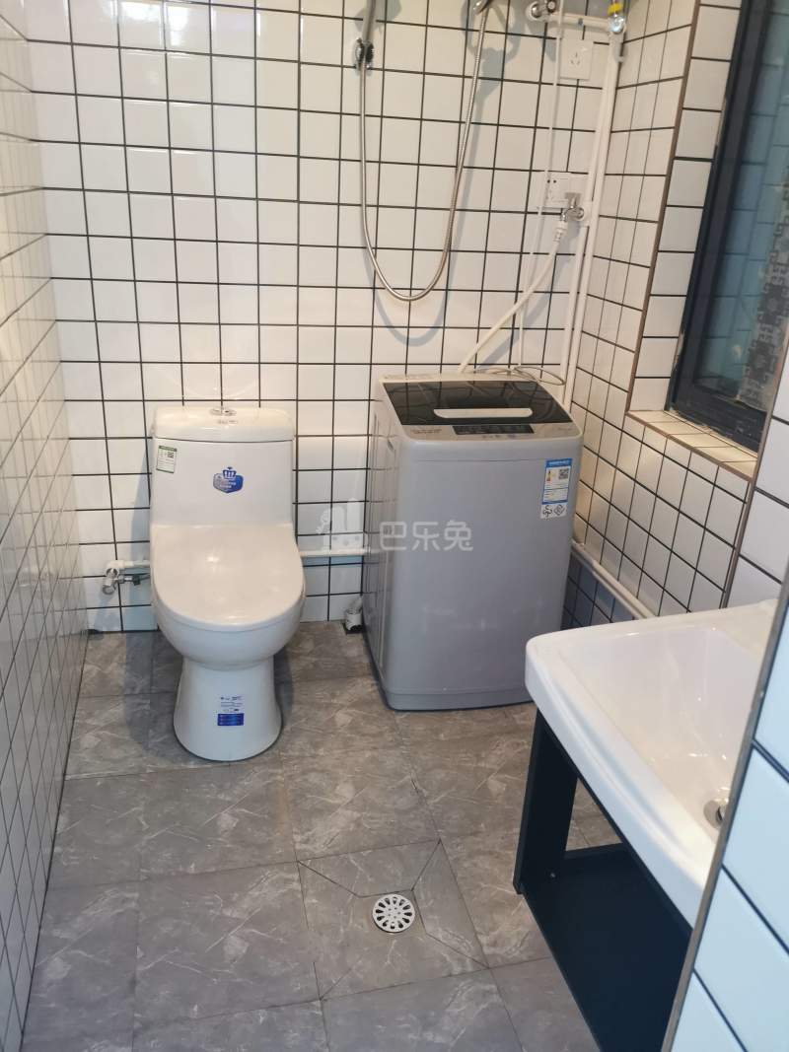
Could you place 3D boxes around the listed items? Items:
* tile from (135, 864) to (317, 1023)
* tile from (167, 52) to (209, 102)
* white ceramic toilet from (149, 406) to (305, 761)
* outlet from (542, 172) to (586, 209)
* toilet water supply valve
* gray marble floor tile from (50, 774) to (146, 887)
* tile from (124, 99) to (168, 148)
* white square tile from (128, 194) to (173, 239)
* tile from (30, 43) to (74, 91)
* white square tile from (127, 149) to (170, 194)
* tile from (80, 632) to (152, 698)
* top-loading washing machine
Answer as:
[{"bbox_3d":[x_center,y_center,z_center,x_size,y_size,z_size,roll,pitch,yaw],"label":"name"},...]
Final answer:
[{"bbox_3d":[-0.304,0.735,1.468,0.300,0.010,0.300,-2,24,-12],"label":"tile"},{"bbox_3d":[-0.479,-1.049,1.924,0.100,0.100,0.008,-2,24,-13],"label":"tile"},{"bbox_3d":[-0.406,0.121,2.001,0.370,0.680,0.683,-1,23,-11],"label":"white ceramic toilet"},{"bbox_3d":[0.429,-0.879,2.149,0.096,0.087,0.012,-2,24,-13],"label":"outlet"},{"bbox_3d":[-0.734,0.130,2.253,0.125,0.060,0.110,-2,24,-12],"label":"toilet water supply valve"},{"bbox_3d":[-0.610,0.631,1.707,0.169,0.010,0.300,-2,25,-14],"label":"gray marble floor tile"},{"bbox_3d":[-0.573,-0.931,1.901,0.099,0.099,0.009,-2,23,-13],"label":"tile"},{"bbox_3d":[-0.582,-0.745,1.979,0.098,0.098,0.010,-2,24,-12],"label":"white square tile"},{"bbox_3d":[-0.759,-1.016,1.819,0.089,0.099,0.009,-2,23,-13],"label":"tile"},{"bbox_3d":[-0.575,-0.835,1.933,0.098,0.098,0.009,-2,24,-13],"label":"white square tile"},{"bbox_3d":[-0.752,0.371,2.242,0.189,0.010,0.313,-2,23,-13],"label":"tile"},{"bbox_3d":[0.176,0.037,2.150,0.438,0.779,0.426,-2,24,-13],"label":"top-loading washing machine"}]

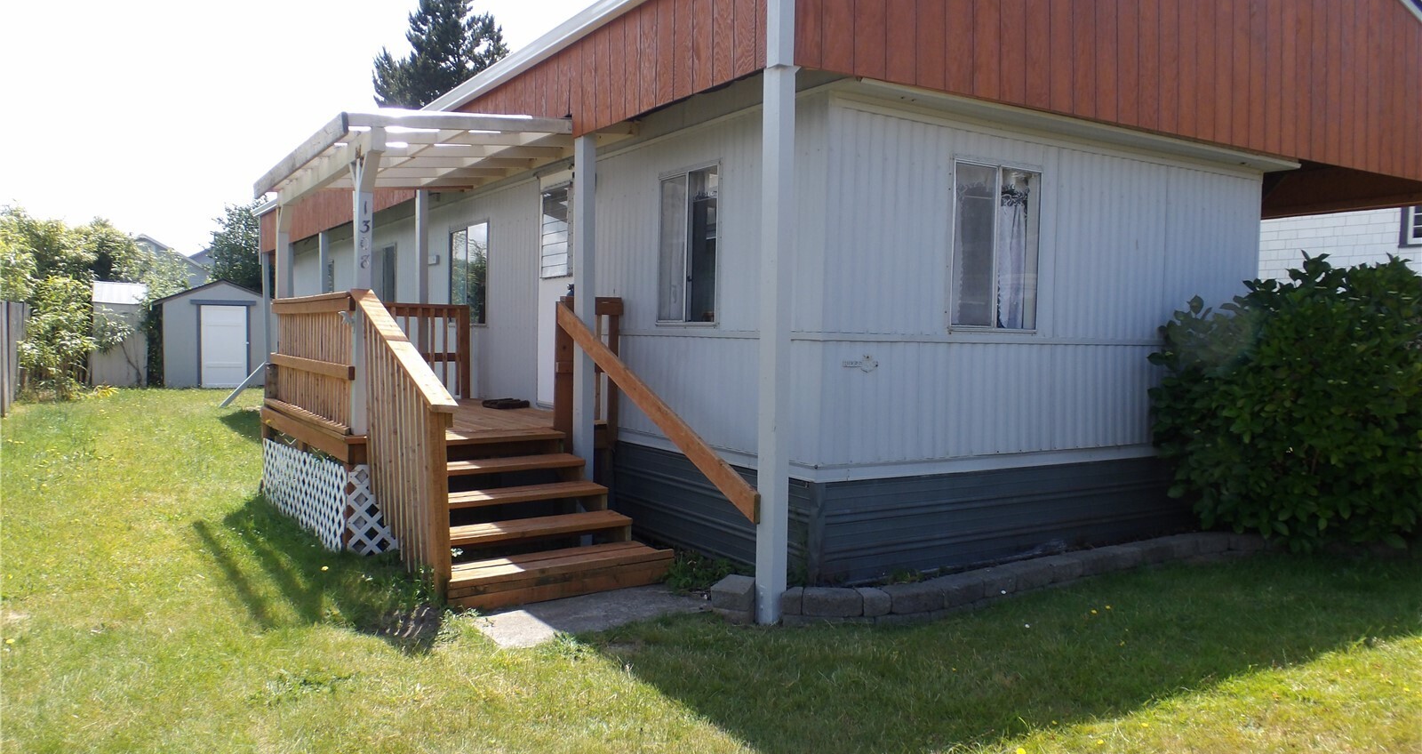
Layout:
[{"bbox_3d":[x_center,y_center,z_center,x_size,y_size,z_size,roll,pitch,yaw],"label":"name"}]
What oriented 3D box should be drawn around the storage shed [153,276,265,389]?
[{"bbox_3d":[-11.736,-1.057,23.520,2.820,2.450,2.850,-1,3,-32],"label":"storage shed"}]

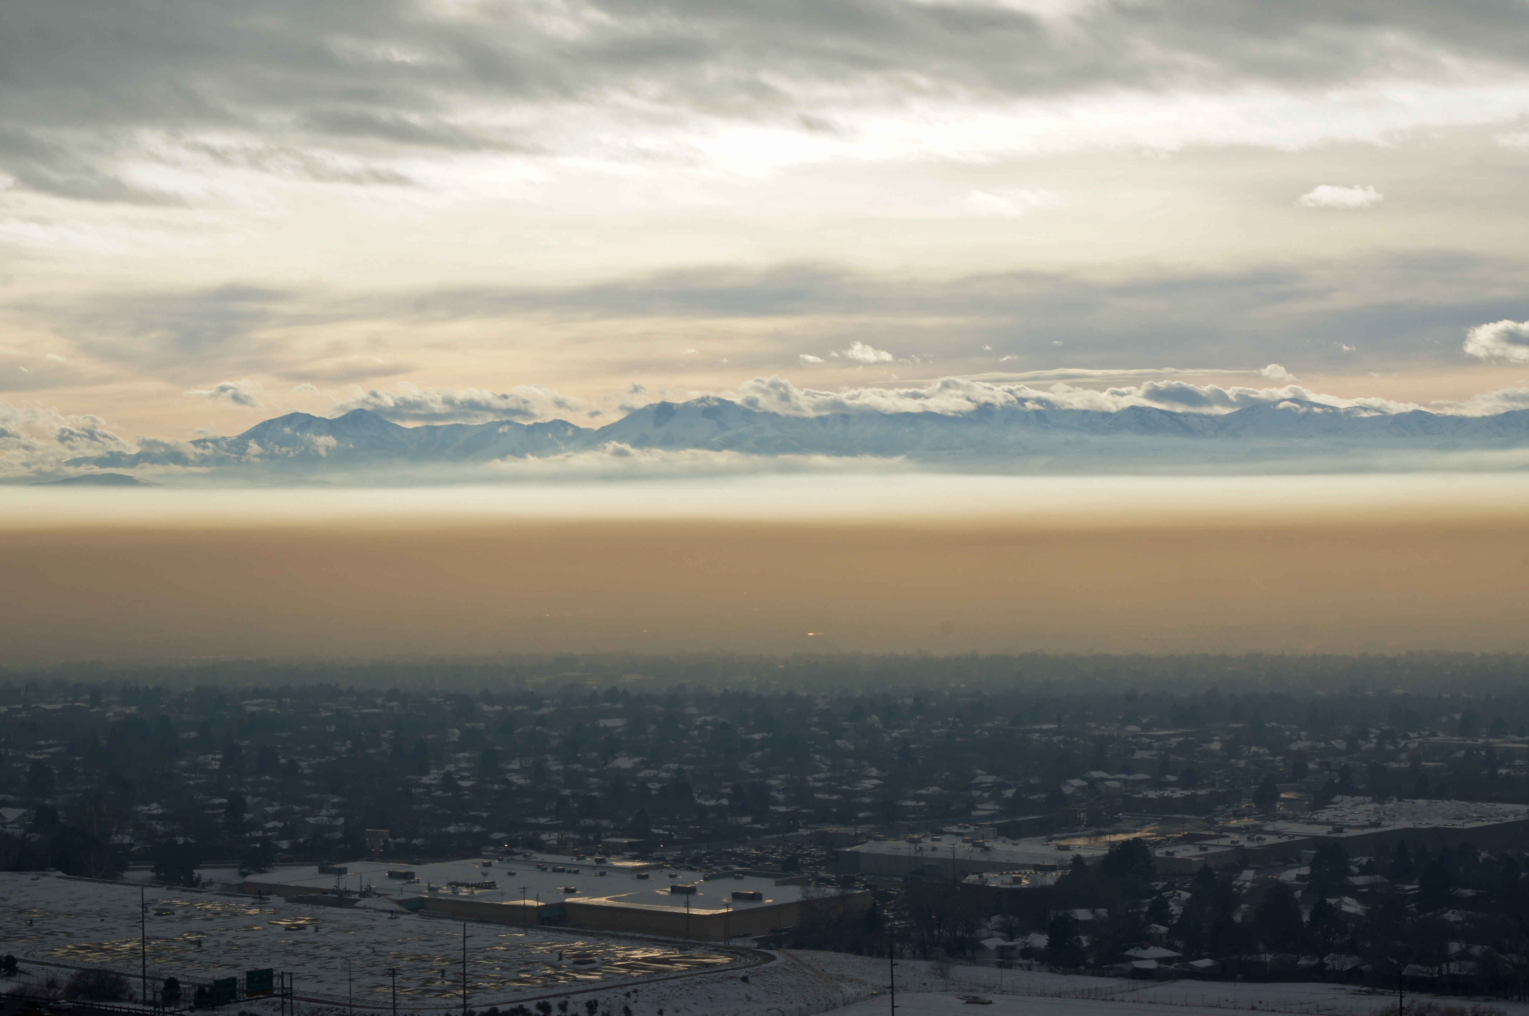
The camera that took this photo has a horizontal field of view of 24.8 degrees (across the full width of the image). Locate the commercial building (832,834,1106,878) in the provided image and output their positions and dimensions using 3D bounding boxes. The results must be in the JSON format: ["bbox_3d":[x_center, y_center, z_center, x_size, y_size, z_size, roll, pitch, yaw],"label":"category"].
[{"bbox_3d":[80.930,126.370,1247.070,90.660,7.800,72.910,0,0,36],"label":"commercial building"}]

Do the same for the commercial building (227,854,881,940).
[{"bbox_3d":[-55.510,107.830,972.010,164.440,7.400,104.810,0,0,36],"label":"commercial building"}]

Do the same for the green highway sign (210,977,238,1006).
[{"bbox_3d":[-91.960,82.380,594.000,0.300,3.750,5.200,0,0,36],"label":"green highway sign"}]

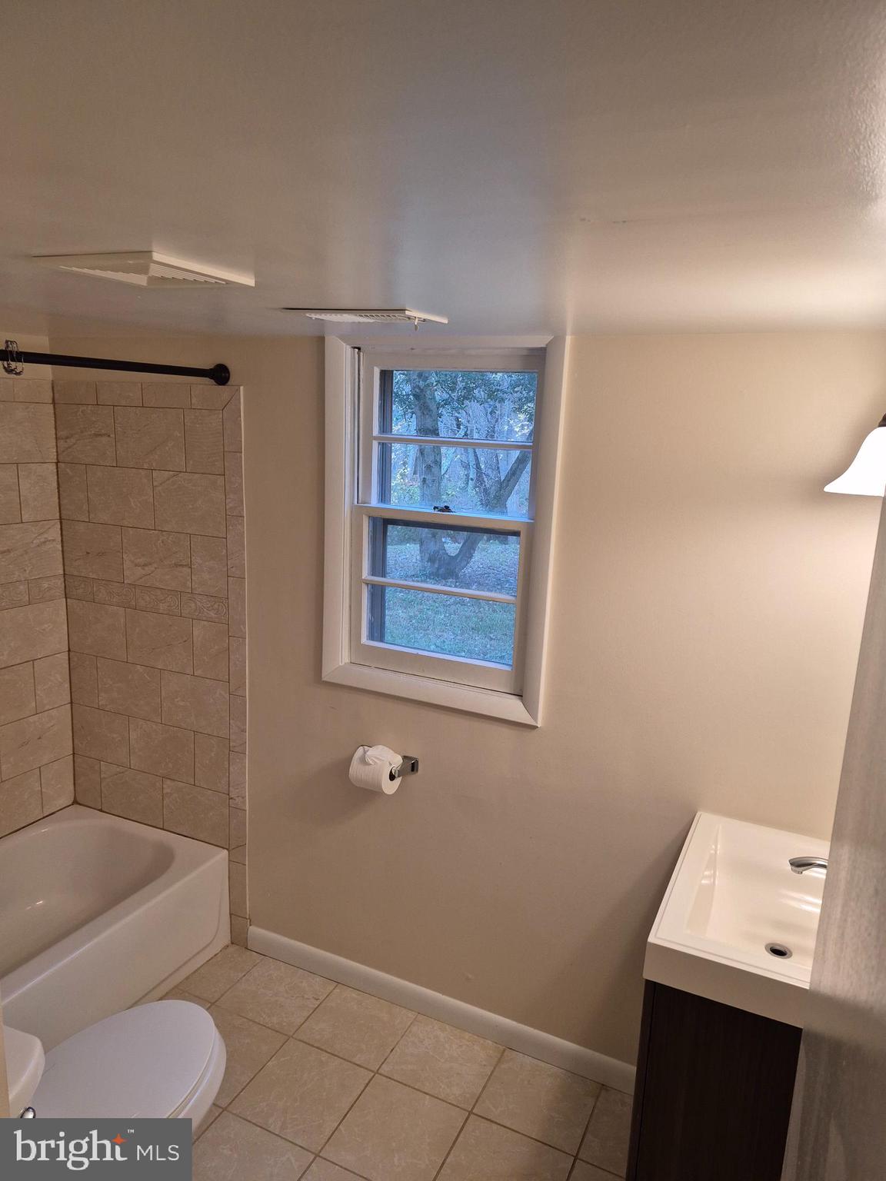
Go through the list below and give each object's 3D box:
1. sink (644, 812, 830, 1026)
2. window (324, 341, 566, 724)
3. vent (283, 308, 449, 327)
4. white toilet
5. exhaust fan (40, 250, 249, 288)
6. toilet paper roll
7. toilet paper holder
[{"bbox_3d":[0.741,0.709,1.692,0.470,0.120,0.610,7,12,24],"label":"sink"},{"bbox_3d":[-0.015,-0.184,2.277,0.725,1.050,0.110,7,12,24],"label":"window"},{"bbox_3d":[-0.172,-0.643,1.875,0.305,0.020,0.195,7,12,24],"label":"vent"},{"bbox_3d":[-0.774,1.131,1.667,0.430,0.760,0.730,7,12,24],"label":"white toilet"},{"bbox_3d":[-0.526,-0.568,1.413,0.262,0.018,0.255,7,12,24],"label":"exhaust fan"},{"bbox_3d":[-0.200,0.545,2.377,0.113,0.118,0.118,7,12,24],"label":"toilet paper roll"},{"bbox_3d":[-0.189,0.530,2.400,0.210,0.050,0.084,7,12,24],"label":"toilet paper holder"}]

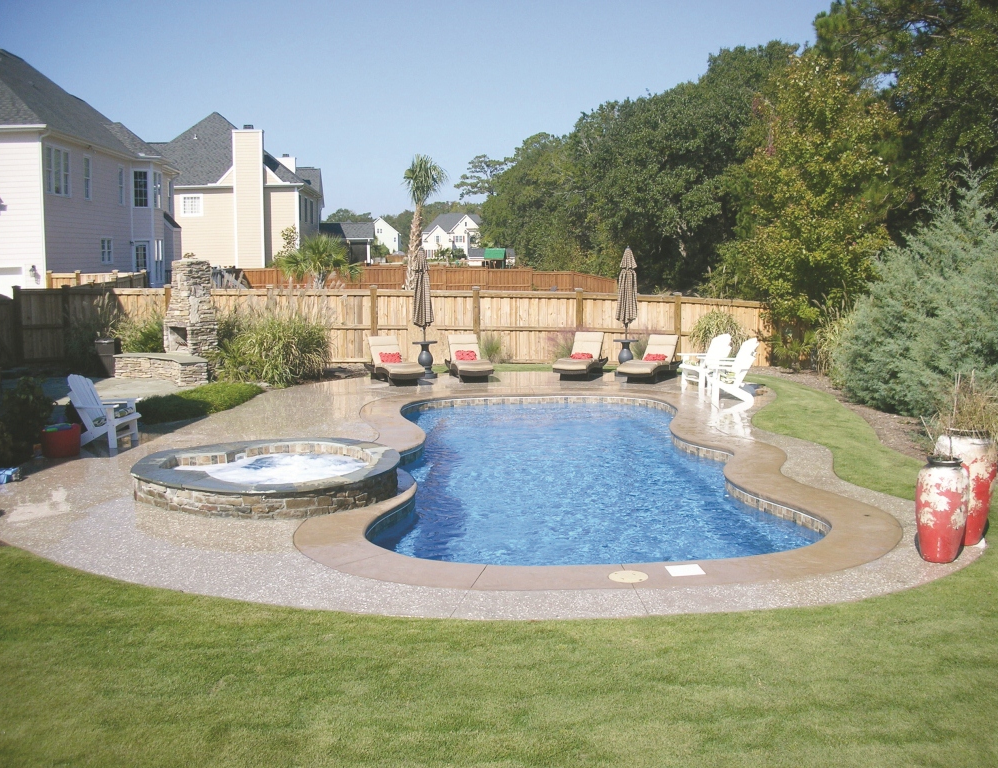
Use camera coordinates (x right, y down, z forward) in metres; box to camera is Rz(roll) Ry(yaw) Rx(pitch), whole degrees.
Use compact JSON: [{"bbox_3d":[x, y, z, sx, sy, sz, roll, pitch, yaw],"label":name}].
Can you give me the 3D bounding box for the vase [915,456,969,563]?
[{"bbox_3d":[3.500,0.995,8.226,0.430,0.800,0.430,-1,7,0],"label":"vase"}]

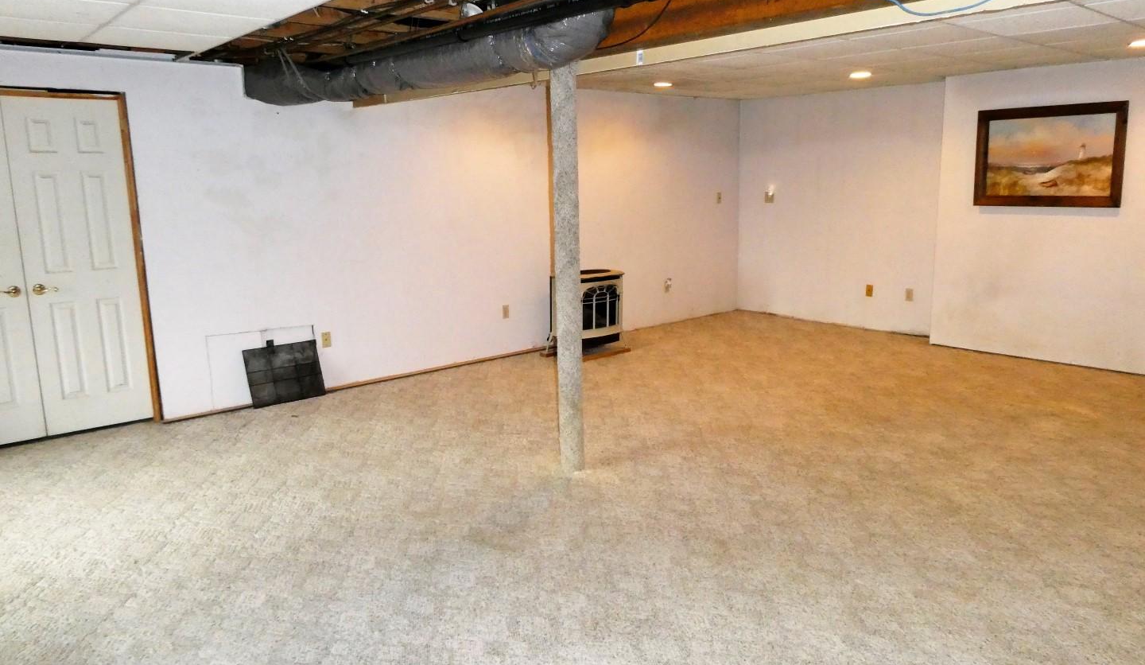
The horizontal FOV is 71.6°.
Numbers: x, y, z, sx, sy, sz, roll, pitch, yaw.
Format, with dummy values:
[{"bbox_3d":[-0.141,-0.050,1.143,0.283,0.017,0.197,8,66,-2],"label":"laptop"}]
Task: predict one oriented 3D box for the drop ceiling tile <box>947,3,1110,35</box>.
[{"bbox_3d":[2.427,-1.620,4.126,0.605,0.020,0.605,-11,15,-39],"label":"drop ceiling tile"}]

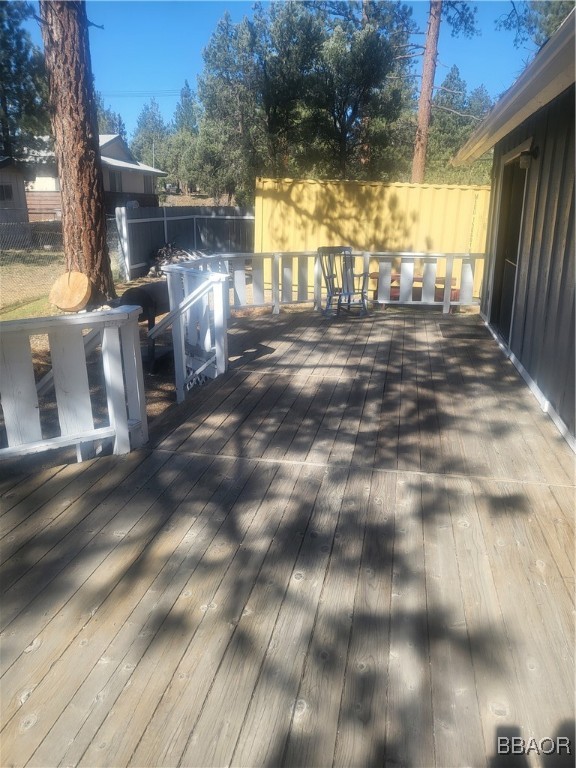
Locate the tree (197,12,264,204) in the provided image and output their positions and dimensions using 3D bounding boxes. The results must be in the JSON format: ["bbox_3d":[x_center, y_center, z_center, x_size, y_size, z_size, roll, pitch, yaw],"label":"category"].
[{"bbox_3d":[-2.823,-12.970,27.786,3.500,8.648,3.500,0,17,0],"label":"tree"}]

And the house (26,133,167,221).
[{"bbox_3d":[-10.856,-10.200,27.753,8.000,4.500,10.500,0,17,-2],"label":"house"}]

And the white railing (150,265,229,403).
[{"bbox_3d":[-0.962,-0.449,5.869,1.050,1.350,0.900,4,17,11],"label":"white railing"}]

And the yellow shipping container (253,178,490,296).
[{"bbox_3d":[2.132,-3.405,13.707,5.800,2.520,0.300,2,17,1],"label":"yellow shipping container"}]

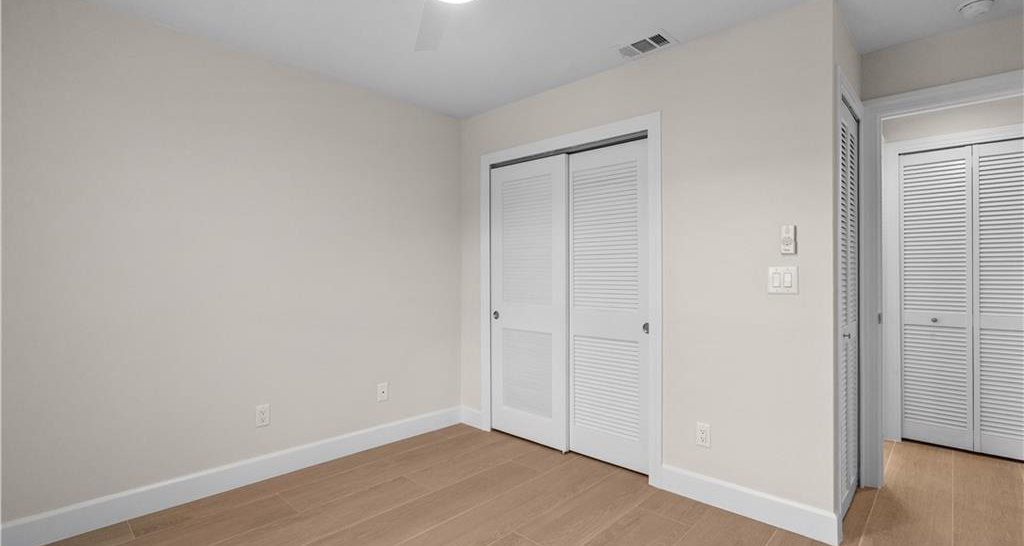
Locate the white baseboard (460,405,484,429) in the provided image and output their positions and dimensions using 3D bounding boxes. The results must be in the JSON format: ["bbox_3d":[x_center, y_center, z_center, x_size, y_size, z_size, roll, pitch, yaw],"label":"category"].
[{"bbox_3d":[-0.309,1.139,3.594,0.251,0.138,0.018,0,0,43],"label":"white baseboard"}]

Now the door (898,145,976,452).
[{"bbox_3d":[2.939,0.163,3.159,0.374,2.038,0.035,0,0,43],"label":"door"}]

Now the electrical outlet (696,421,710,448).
[{"bbox_3d":[1.002,0.844,2.373,0.073,0.126,0.013,0,0,43],"label":"electrical outlet"}]

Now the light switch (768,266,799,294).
[{"bbox_3d":[1.269,0.035,2.125,0.124,0.127,0.013,0,0,43],"label":"light switch"}]

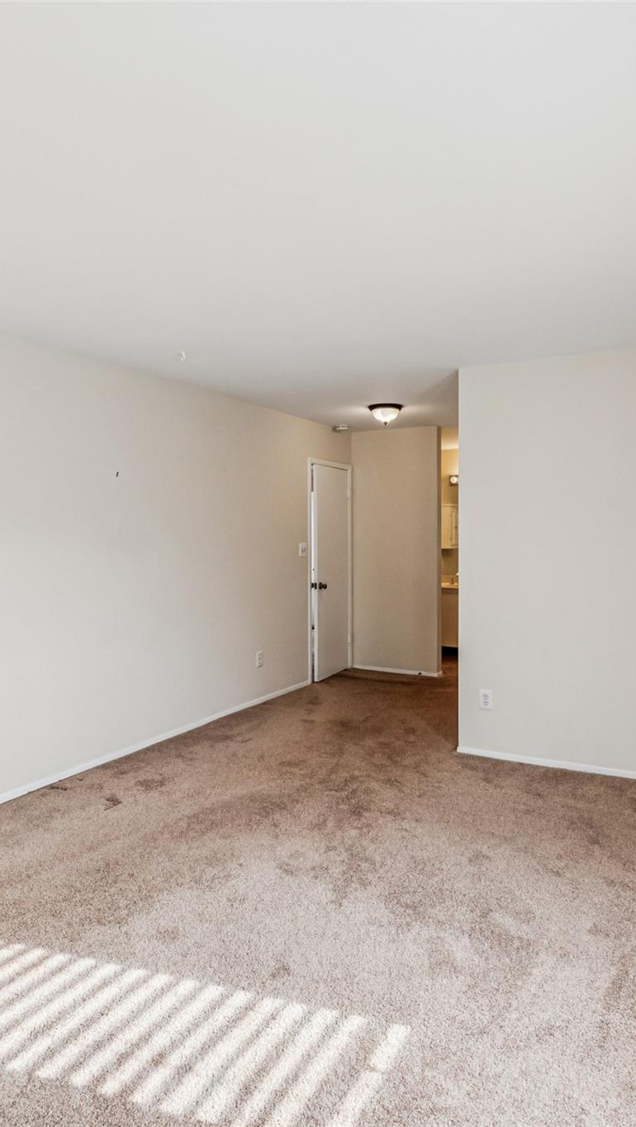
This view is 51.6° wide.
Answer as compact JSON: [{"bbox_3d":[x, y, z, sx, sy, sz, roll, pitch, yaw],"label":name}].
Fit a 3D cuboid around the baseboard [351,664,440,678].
[{"bbox_3d":[0.790,1.084,6.620,0.940,0.048,0.016,1,2,27],"label":"baseboard"}]

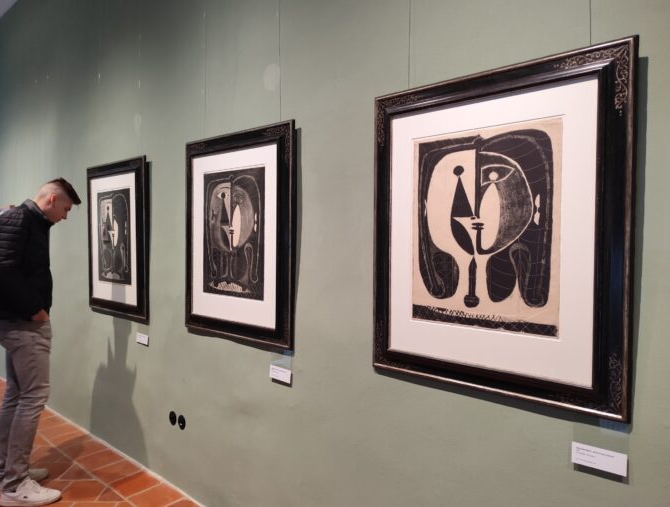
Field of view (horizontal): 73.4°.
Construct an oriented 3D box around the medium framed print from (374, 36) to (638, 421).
[{"bbox_3d":[0.479,-0.064,1.451,0.820,1.015,0.040,2,3,39],"label":"medium framed print"}]

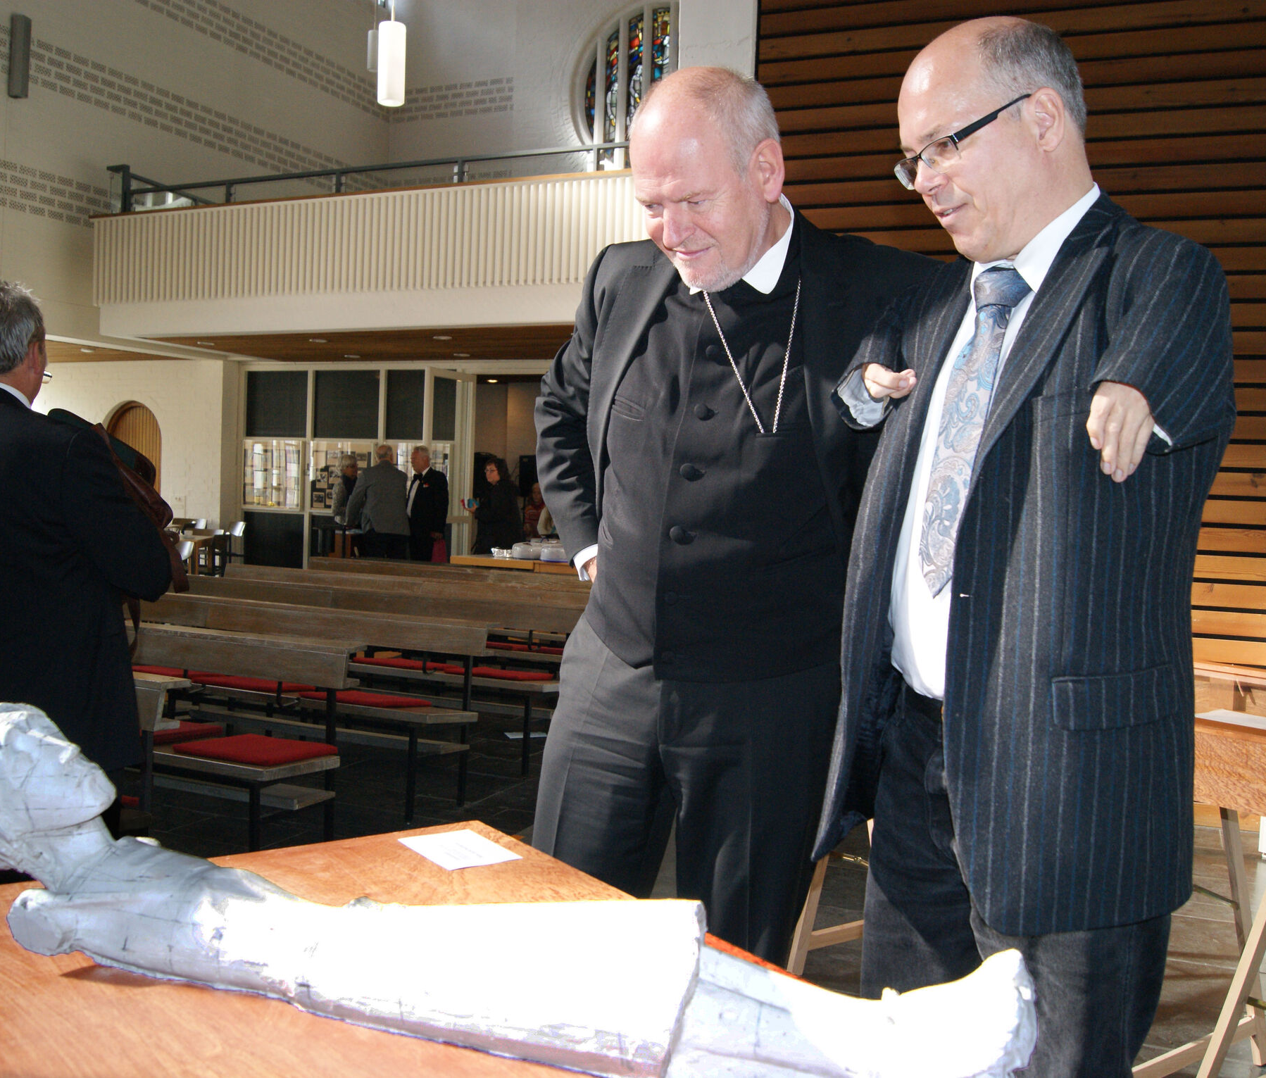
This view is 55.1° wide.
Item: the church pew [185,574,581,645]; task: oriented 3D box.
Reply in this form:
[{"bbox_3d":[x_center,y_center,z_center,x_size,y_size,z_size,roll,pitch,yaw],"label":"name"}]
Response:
[{"bbox_3d":[-1.960,0.676,6.933,3.426,0.773,0.770,3,3,24],"label":"church pew"}]

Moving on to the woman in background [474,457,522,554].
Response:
[{"bbox_3d":[-1.254,0.061,11.339,0.420,1.620,0.470,0,3,-30],"label":"woman in background"}]

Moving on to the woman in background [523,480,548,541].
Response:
[{"bbox_3d":[-1.076,0.072,13.533,0.460,1.399,0.400,2,3,0],"label":"woman in background"}]

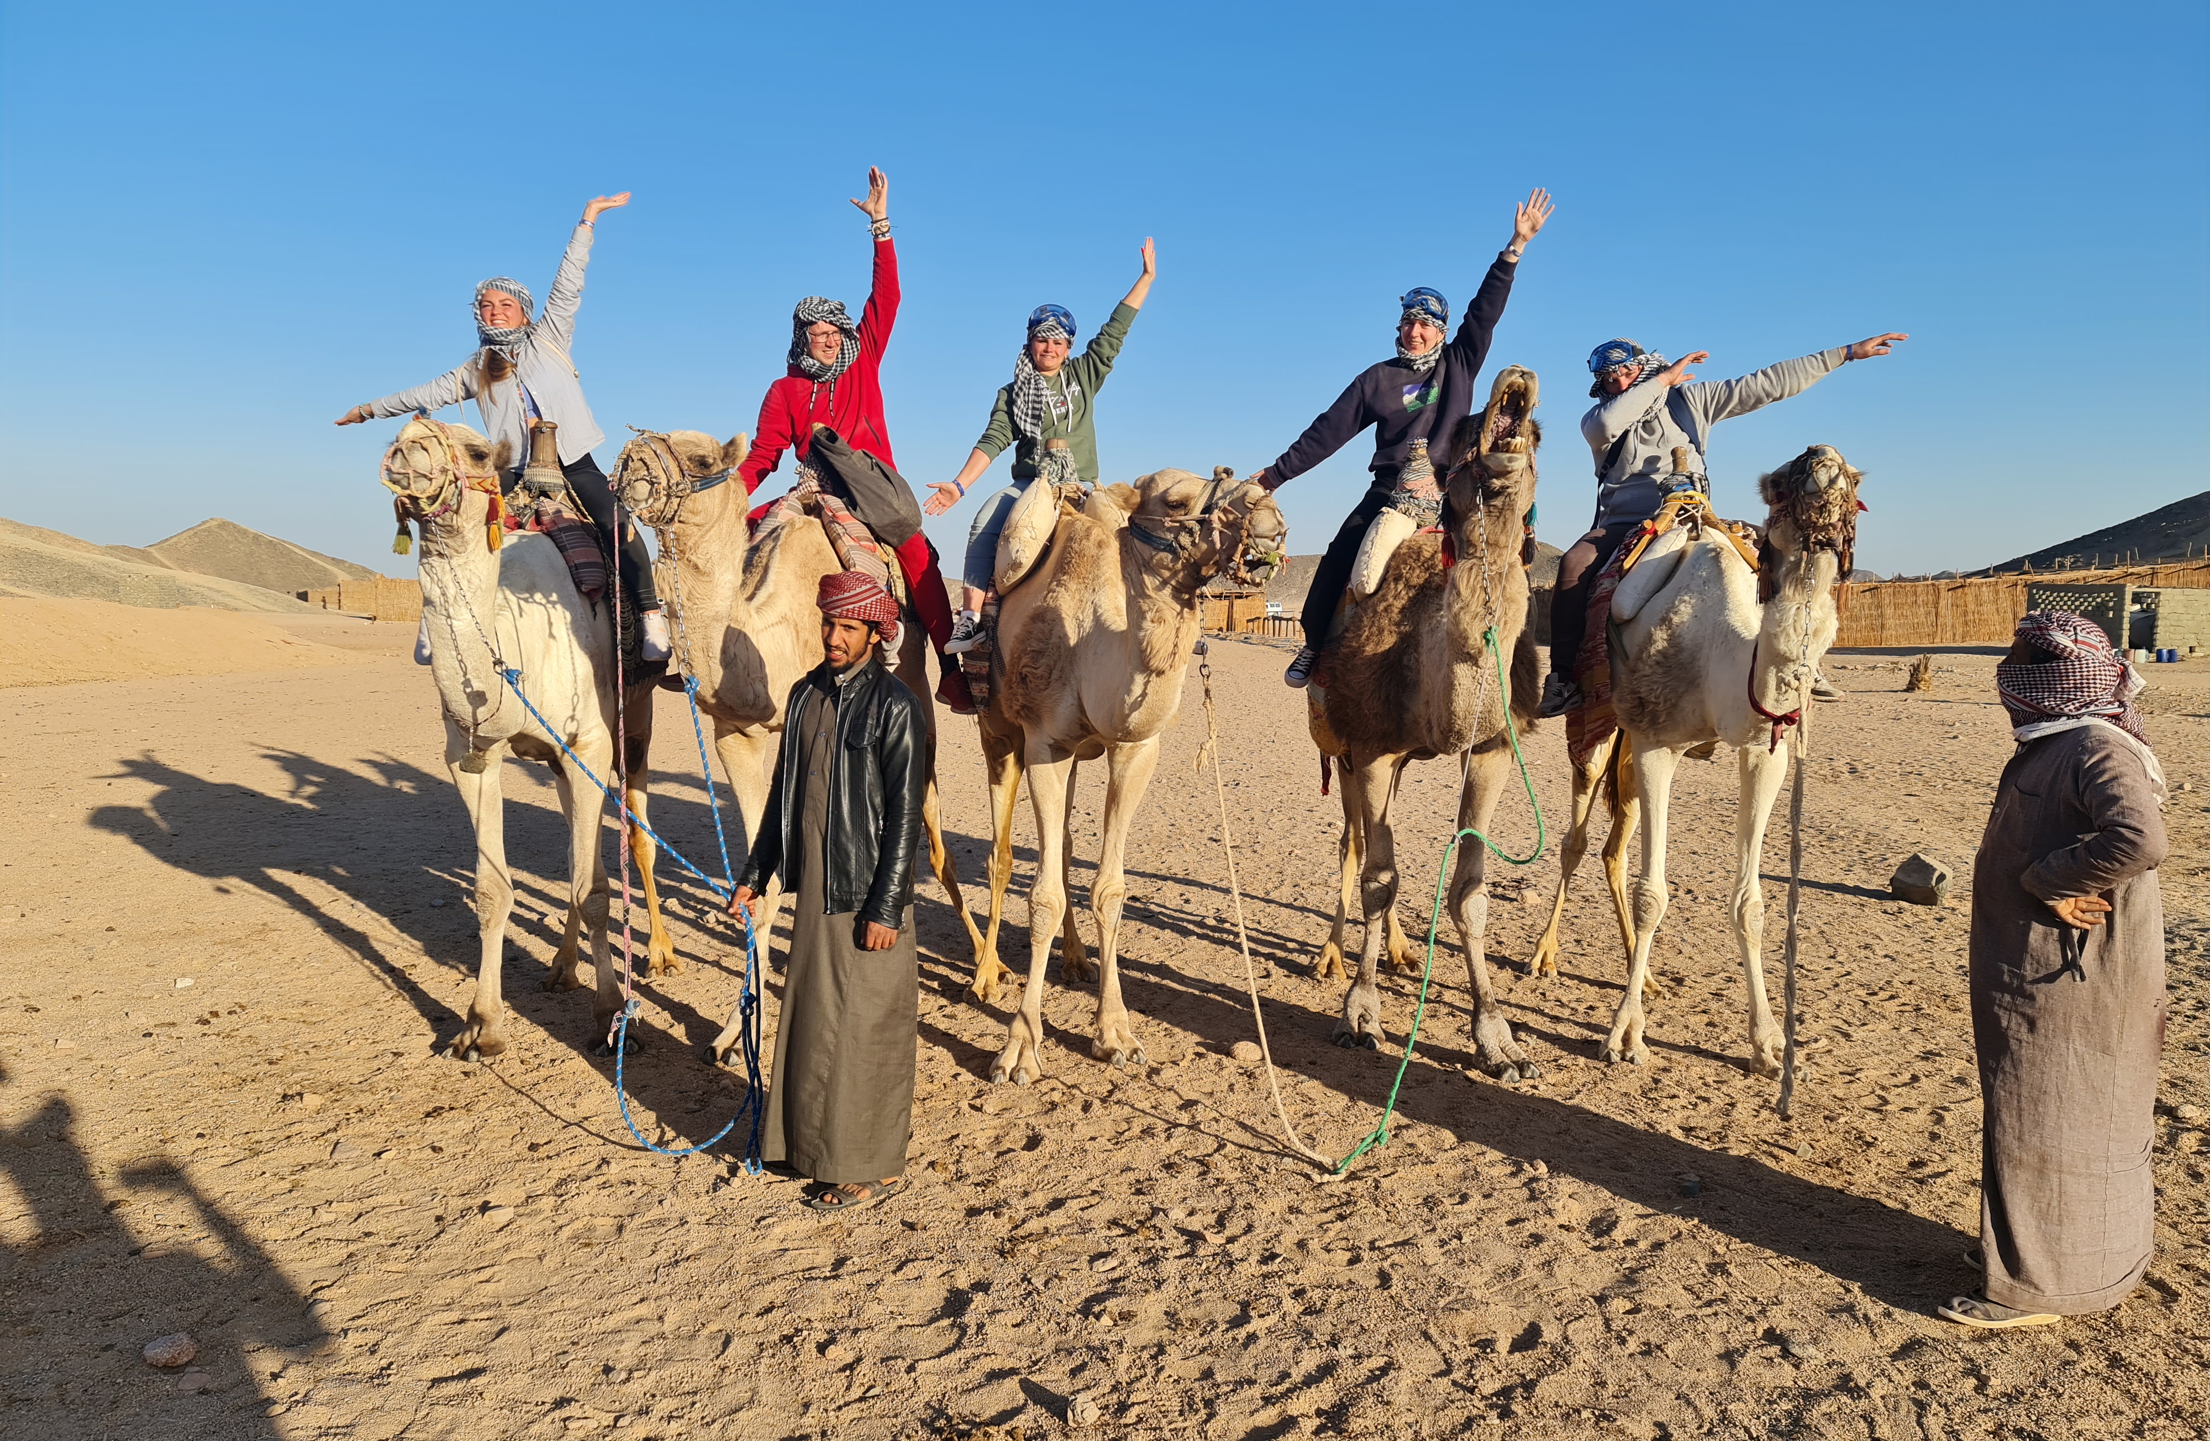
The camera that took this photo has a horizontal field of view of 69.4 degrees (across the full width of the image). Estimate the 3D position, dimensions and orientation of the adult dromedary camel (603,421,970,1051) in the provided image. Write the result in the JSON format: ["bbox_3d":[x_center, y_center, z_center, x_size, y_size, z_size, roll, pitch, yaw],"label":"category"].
[{"bbox_3d":[-1.080,0.072,6.422,0.800,2.270,2.250,1,4,17],"label":"adult dromedary camel"}]

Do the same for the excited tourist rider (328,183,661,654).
[{"bbox_3d":[-2.400,-1.163,6.347,1.330,1.860,0.800,0,5,-2],"label":"excited tourist rider"}]

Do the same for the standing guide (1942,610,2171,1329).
[{"bbox_3d":[2.220,0.550,3.817,0.560,1.650,0.560,1,5,7],"label":"standing guide"}]

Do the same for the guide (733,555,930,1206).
[{"bbox_3d":[-0.730,0.452,4.420,0.580,1.750,0.450,3,5,30],"label":"guide"}]

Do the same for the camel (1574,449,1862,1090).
[{"bbox_3d":[2.190,0.129,6.060,0.780,2.130,2.300,0,5,-6],"label":"camel"}]

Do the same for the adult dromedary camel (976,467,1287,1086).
[{"bbox_3d":[-0.020,0.116,6.375,0.980,2.180,2.250,-1,4,-12],"label":"adult dromedary camel"}]

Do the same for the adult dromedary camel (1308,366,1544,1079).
[{"bbox_3d":[1.210,-0.021,6.118,0.830,2.420,2.200,0,5,-3],"label":"adult dromedary camel"}]

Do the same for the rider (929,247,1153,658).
[{"bbox_3d":[-0.250,-1.071,6.158,0.920,1.650,0.720,0,4,-6],"label":"rider"}]

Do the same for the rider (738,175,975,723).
[{"bbox_3d":[-1.010,-1.114,6.336,0.930,2.160,0.750,0,4,5],"label":"rider"}]

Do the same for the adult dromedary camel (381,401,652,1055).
[{"bbox_3d":[-2.140,0.041,6.440,0.760,2.320,2.250,0,4,-3],"label":"adult dromedary camel"}]

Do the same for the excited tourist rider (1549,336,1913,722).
[{"bbox_3d":[2.380,-0.771,6.208,1.360,1.500,0.800,1,5,7],"label":"excited tourist rider"}]

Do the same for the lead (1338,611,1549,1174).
[{"bbox_3d":[1.060,0.502,5.070,0.300,1.600,1.050,4,6,41],"label":"lead"}]

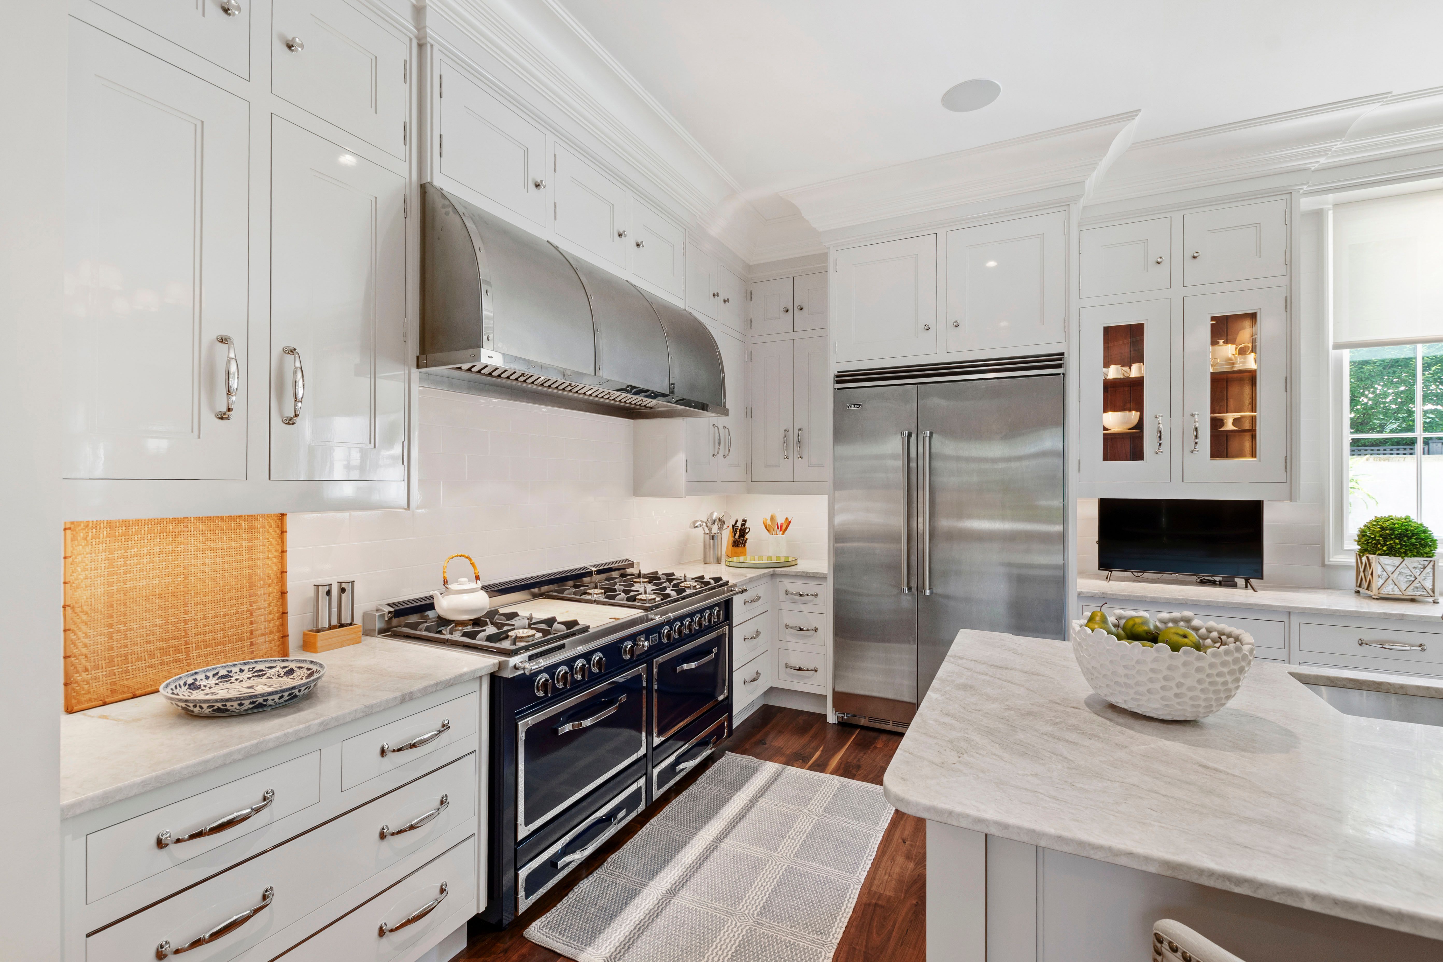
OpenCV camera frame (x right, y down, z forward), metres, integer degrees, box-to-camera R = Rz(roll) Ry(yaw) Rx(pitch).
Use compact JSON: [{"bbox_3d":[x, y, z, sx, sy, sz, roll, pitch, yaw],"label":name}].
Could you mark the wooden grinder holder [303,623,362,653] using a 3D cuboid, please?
[{"bbox_3d":[-1.263,0.510,1.959,0.070,0.061,0.140,0,0,28],"label":"wooden grinder holder"}]

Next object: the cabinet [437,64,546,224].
[{"bbox_3d":[-0.972,-1.213,2.298,0.340,0.377,0.490,0,0,28],"label":"cabinet"}]

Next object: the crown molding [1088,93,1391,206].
[{"bbox_3d":[2.470,-1.609,2.988,1.156,0.195,0.210,0,0,28],"label":"crown molding"}]

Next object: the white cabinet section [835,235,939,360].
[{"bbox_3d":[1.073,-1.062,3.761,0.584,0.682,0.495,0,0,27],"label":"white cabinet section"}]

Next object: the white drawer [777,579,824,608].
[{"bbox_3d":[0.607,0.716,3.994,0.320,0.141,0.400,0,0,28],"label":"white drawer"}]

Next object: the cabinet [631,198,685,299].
[{"bbox_3d":[-0.475,-1.208,3.251,0.340,0.376,0.487,0,0,28],"label":"cabinet"}]

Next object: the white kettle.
[{"bbox_3d":[-0.972,0.393,2.215,0.220,0.230,0.183,0,0,-40],"label":"white kettle"}]

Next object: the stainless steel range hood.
[{"bbox_3d":[-0.633,-0.669,2.737,0.645,0.640,1.645,0,0,28],"label":"stainless steel range hood"}]

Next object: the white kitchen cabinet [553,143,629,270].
[{"bbox_3d":[-0.739,-1.230,2.812,0.351,0.390,0.505,0,0,28],"label":"white kitchen cabinet"}]

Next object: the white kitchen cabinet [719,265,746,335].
[{"bbox_3d":[-0.057,-1.210,4.129,0.320,0.380,0.380,0,0,28],"label":"white kitchen cabinet"}]

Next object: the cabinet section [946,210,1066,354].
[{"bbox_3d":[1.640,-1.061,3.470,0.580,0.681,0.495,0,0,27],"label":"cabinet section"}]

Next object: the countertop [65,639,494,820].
[{"bbox_3d":[-1.227,0.583,1.619,0.665,0.035,0.980,0,0,28],"label":"countertop"}]

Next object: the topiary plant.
[{"bbox_3d":[3.409,0.276,3.035,0.280,0.200,0.280,0,0,28],"label":"topiary plant"}]

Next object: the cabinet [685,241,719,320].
[{"bbox_3d":[-0.245,-1.203,3.735,0.310,0.375,0.364,0,0,28],"label":"cabinet"}]

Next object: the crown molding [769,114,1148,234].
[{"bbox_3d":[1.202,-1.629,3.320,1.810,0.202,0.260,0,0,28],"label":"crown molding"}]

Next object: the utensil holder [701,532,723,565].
[{"bbox_3d":[-0.058,0.452,4.038,0.118,0.195,0.118,0,0,28],"label":"utensil holder"}]

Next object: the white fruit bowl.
[{"bbox_3d":[1.117,0.478,1.527,0.386,0.203,0.386,0,0,28],"label":"white fruit bowl"}]

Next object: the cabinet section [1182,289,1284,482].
[{"bbox_3d":[2.657,-0.469,3.173,0.406,0.963,0.330,0,0,27],"label":"cabinet section"}]

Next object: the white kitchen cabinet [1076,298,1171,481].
[{"bbox_3d":[2.245,-0.475,3.382,0.412,0.967,0.310,0,0,28],"label":"white kitchen cabinet"}]

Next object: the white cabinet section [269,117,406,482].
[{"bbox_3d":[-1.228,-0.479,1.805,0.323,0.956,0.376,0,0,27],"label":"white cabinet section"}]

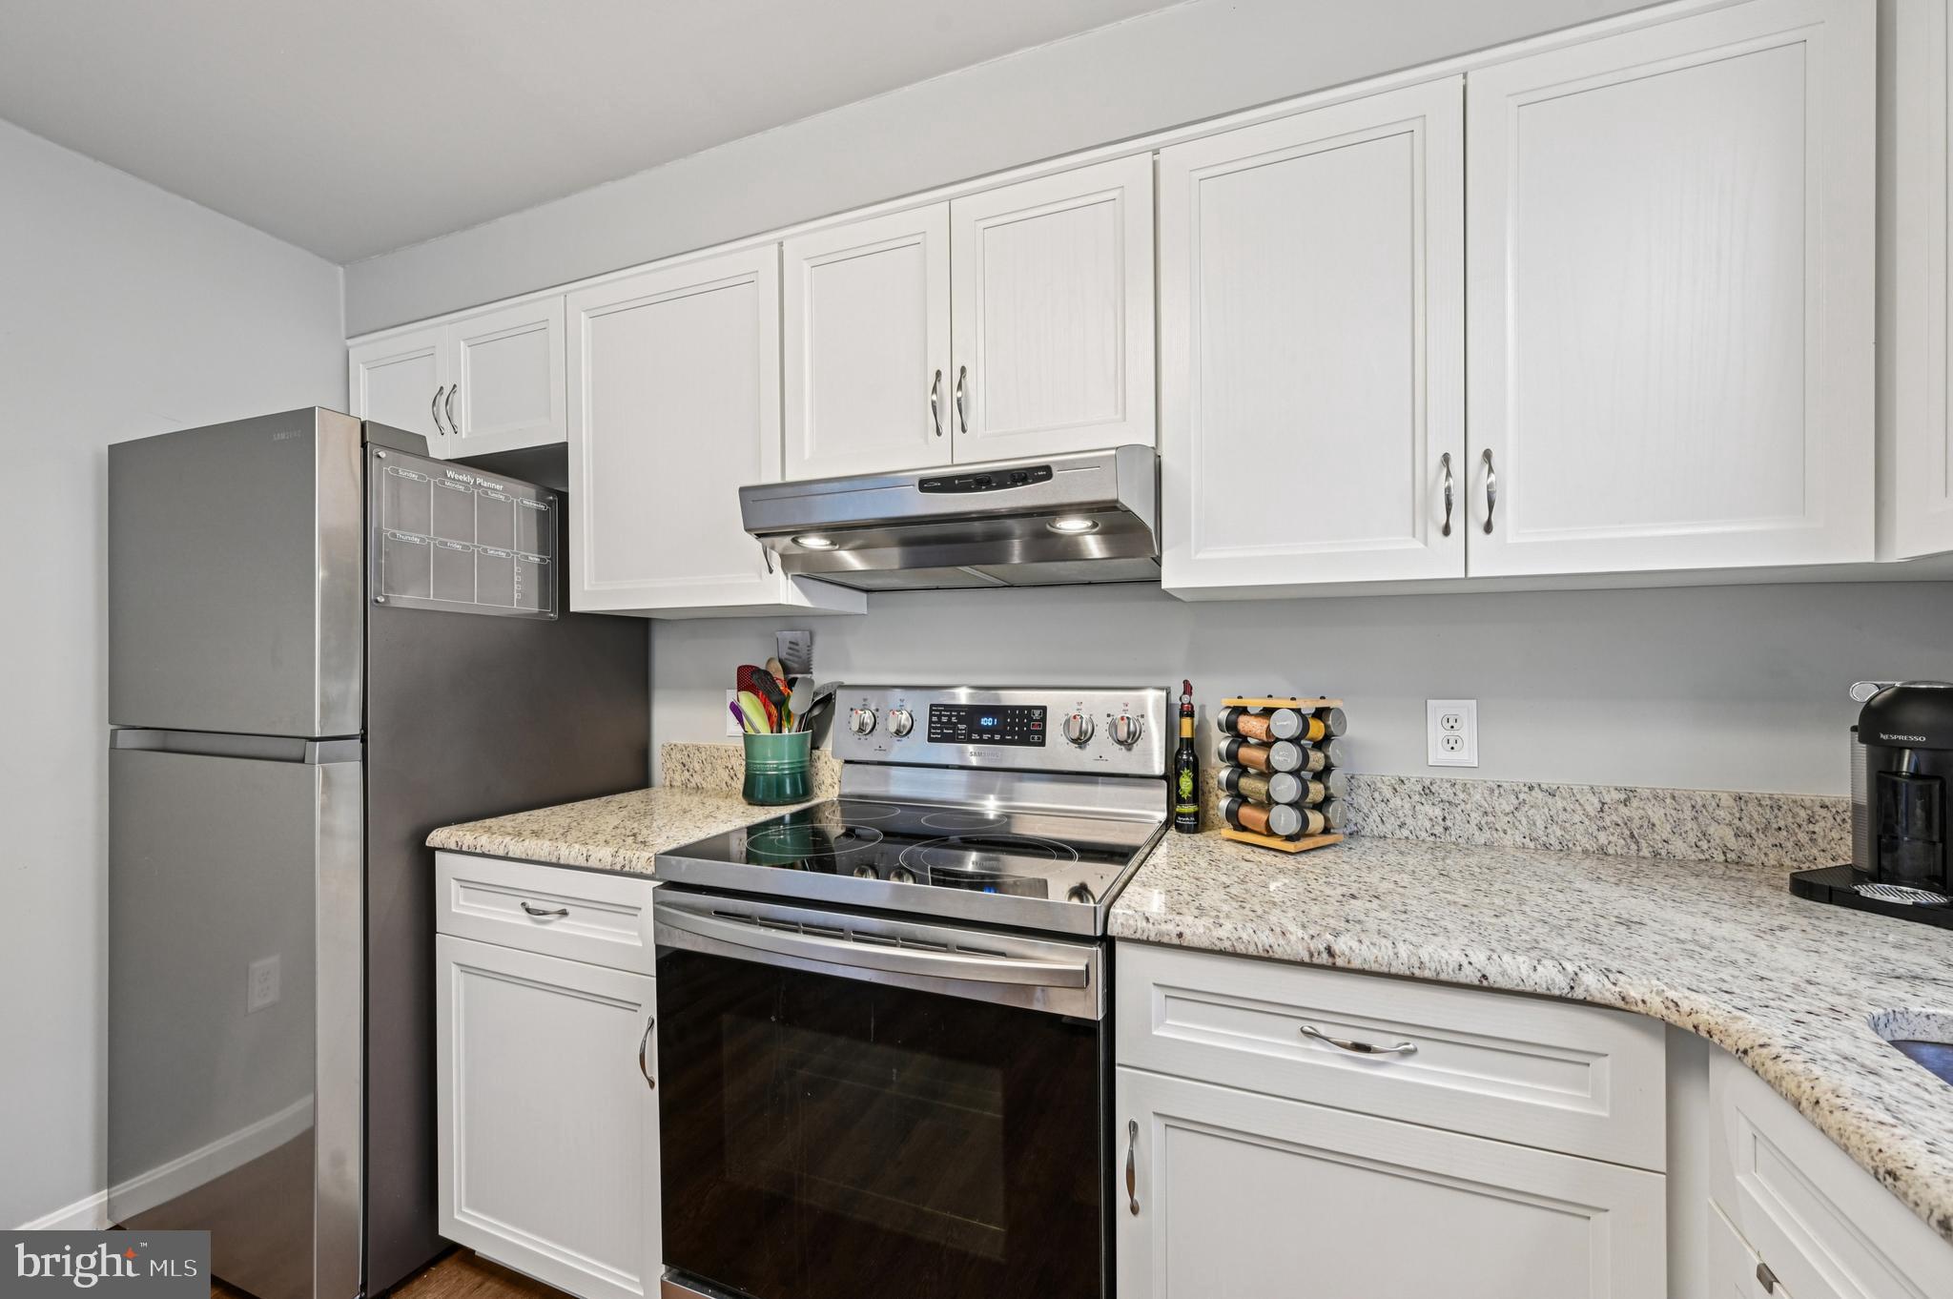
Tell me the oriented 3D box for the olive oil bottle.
[{"bbox_3d":[0.415,0.208,1.496,0.049,0.297,0.049,0,0,22],"label":"olive oil bottle"}]

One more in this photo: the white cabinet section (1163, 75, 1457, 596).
[{"bbox_3d":[0.574,-0.472,1.345,0.436,0.744,0.328,-1,-1,22],"label":"white cabinet section"}]

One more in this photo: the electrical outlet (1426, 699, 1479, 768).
[{"bbox_3d":[0.878,0.154,1.399,0.080,0.122,0.010,0,0,22],"label":"electrical outlet"}]

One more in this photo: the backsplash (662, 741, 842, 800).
[{"bbox_3d":[-0.589,0.309,1.980,0.570,0.115,0.023,0,0,22],"label":"backsplash"}]

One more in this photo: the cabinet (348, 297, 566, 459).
[{"bbox_3d":[-1.292,-0.674,2.097,0.828,0.378,0.330,0,0,22],"label":"cabinet"}]

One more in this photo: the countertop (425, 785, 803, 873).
[{"bbox_3d":[-0.705,0.380,1.700,0.572,0.033,0.630,0,0,22],"label":"countertop"}]

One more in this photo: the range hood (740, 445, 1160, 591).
[{"bbox_3d":[-0.017,-0.235,1.491,0.760,0.183,0.505,0,0,22],"label":"range hood"}]

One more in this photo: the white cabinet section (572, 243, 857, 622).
[{"bbox_3d":[-0.610,-0.460,1.815,0.603,0.744,0.328,-1,-1,22],"label":"white cabinet section"}]

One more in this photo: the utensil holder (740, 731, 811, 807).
[{"bbox_3d":[-0.480,0.275,1.835,0.158,0.177,0.158,0,0,0],"label":"utensil holder"}]

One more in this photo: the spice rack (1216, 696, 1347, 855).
[{"bbox_3d":[0.561,0.222,1.389,0.155,0.267,0.155,0,0,-36],"label":"spice rack"}]

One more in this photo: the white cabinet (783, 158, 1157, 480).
[{"bbox_3d":[0.013,-0.601,1.573,0.762,0.538,0.330,0,0,22],"label":"white cabinet"}]

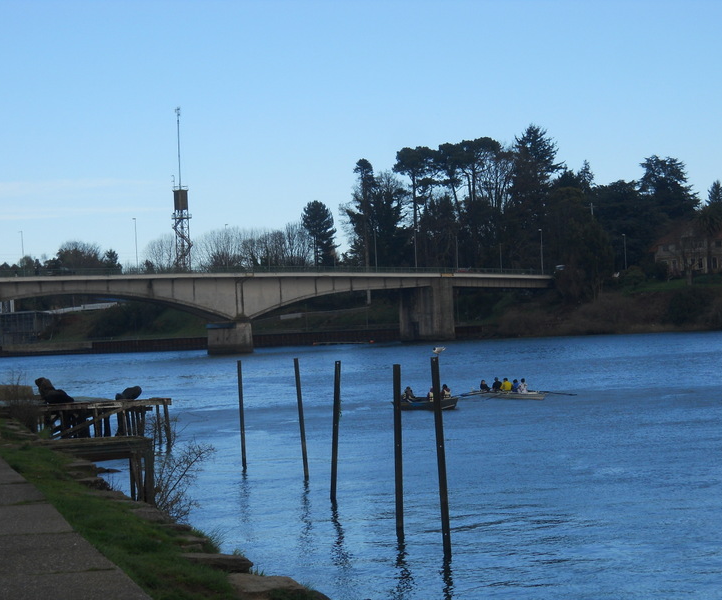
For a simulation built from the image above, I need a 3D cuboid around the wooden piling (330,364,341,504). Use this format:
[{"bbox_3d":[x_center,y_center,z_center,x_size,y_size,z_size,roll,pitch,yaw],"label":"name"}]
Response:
[{"bbox_3d":[-0.670,3.514,51.409,0.150,3.743,0.150,2,-1,0],"label":"wooden piling"}]

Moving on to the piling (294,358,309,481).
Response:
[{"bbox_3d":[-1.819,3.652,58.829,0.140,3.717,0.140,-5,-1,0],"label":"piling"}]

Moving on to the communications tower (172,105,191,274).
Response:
[{"bbox_3d":[-42.806,-25.060,460.000,4.300,42.686,4.300,-2,-1,-11],"label":"communications tower"}]

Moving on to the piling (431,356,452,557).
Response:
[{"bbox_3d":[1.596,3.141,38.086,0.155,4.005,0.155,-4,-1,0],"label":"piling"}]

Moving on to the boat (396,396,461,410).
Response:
[{"bbox_3d":[3.438,5.405,99.562,3.600,0.650,1.400,-3,-1,22],"label":"boat"}]

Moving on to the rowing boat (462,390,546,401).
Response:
[{"bbox_3d":[8.448,5.414,110.734,1.050,0.500,8.600,-2,-1,-24],"label":"rowing boat"}]

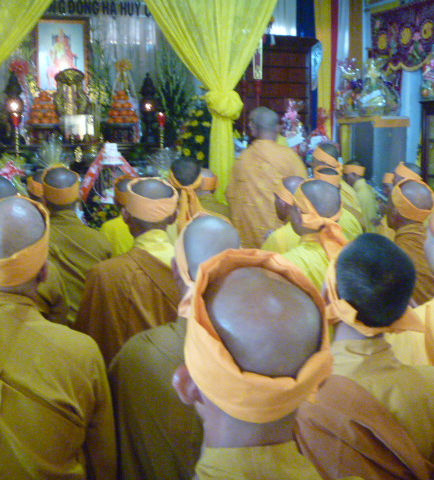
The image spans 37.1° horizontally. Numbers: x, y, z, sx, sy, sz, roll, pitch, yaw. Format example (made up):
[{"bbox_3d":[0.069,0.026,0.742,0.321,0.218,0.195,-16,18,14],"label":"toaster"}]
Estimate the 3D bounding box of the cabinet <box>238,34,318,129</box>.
[{"bbox_3d":[0.466,-0.613,5.683,0.750,2.180,0.450,-2,9,-10],"label":"cabinet"}]

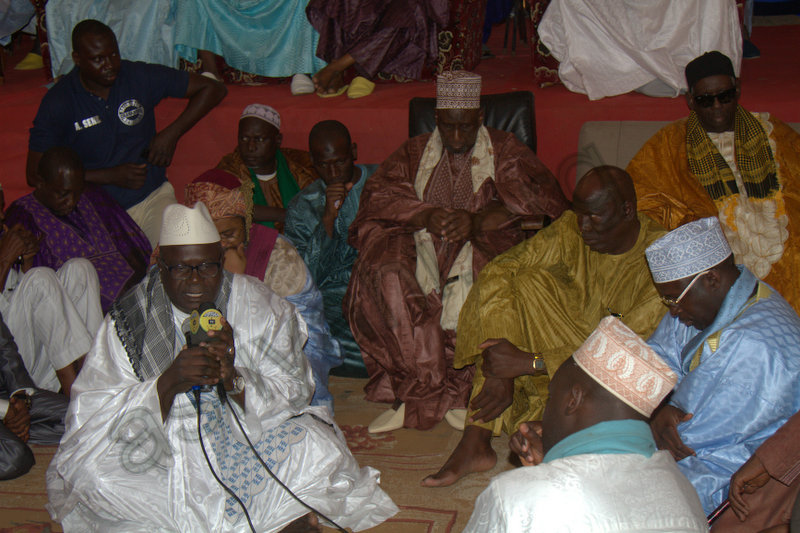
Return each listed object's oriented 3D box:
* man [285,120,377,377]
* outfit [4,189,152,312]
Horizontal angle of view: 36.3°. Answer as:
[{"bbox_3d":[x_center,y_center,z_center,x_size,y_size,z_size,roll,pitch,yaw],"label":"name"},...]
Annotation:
[{"bbox_3d":[-0.270,-0.073,4.795,0.540,0.940,0.640,4,15,14],"label":"man"},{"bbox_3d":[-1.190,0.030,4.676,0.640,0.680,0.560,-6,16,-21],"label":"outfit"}]

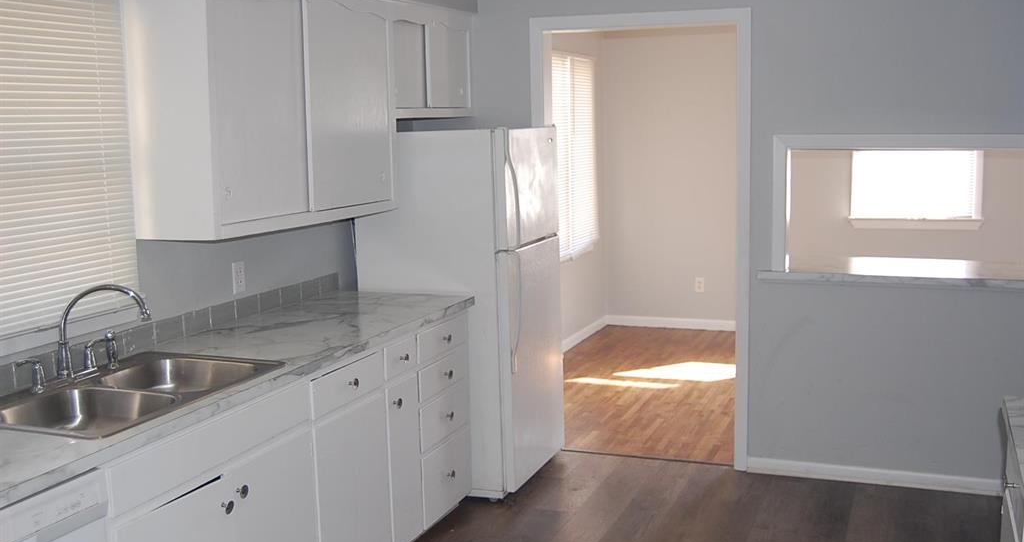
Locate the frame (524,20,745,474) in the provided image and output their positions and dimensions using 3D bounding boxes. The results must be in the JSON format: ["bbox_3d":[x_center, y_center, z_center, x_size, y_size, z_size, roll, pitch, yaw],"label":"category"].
[{"bbox_3d":[0.604,-0.131,5.200,1.026,2.093,0.130,2,9,21],"label":"frame"}]

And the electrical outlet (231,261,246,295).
[{"bbox_3d":[-0.992,0.026,4.061,0.010,0.115,0.072,2,9,21],"label":"electrical outlet"}]

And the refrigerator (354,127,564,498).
[{"bbox_3d":[-0.215,0.159,5.026,0.740,1.600,0.700,2,9,21],"label":"refrigerator"}]

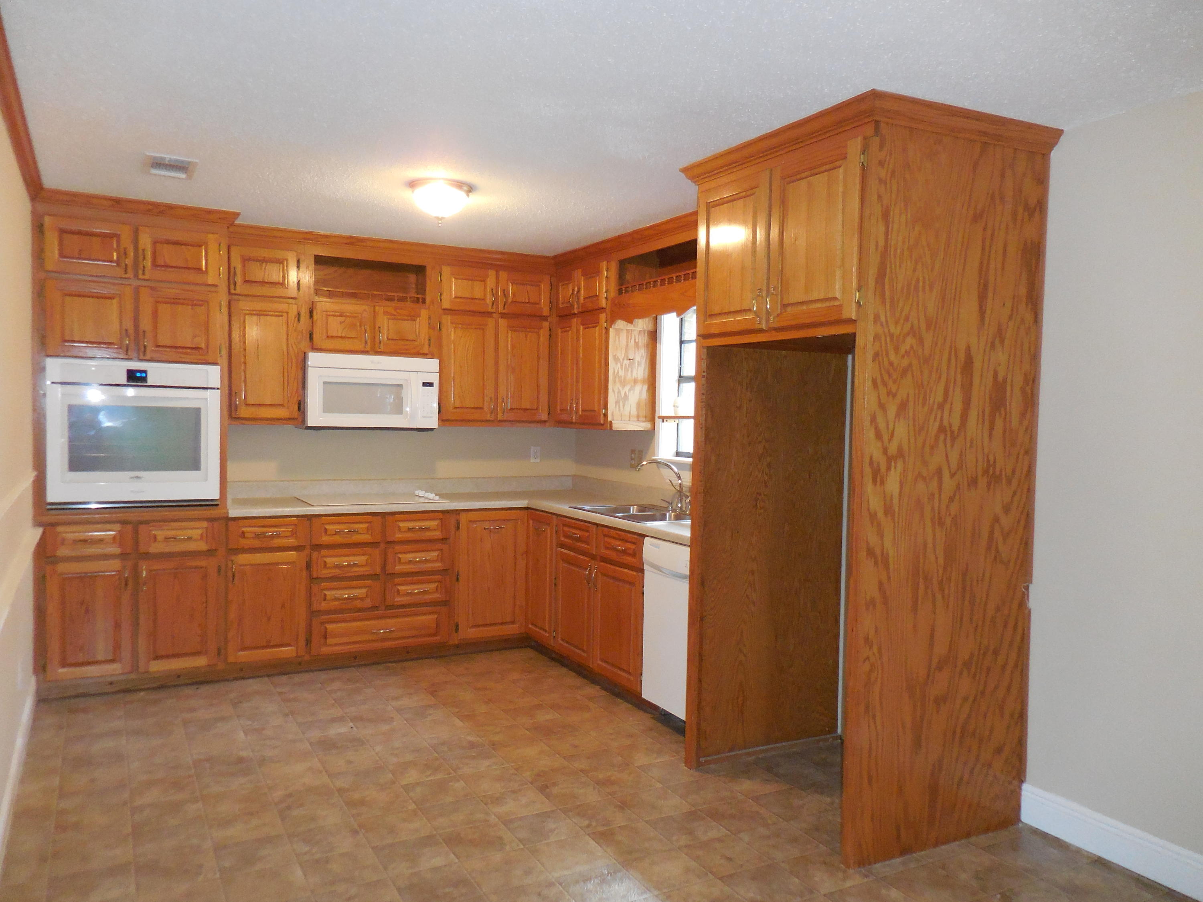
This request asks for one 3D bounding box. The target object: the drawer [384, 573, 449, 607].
[{"bbox_3d":[-1.142,0.794,5.168,0.366,0.161,0.380,0,3,-27],"label":"drawer"}]

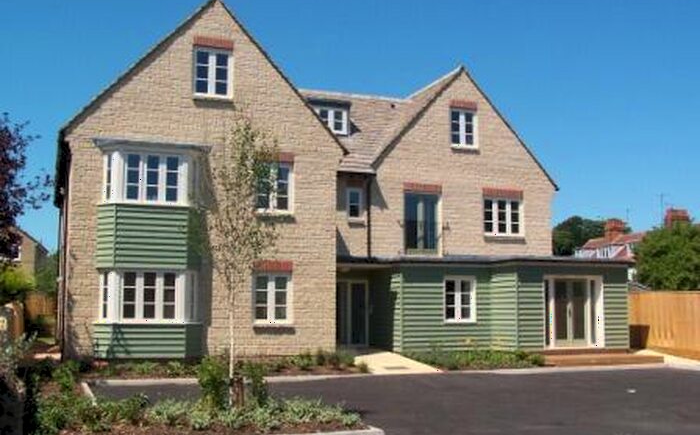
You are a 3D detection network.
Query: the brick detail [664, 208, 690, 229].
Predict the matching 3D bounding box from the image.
[{"bbox_3d":[22.673,0.138,56.000,1.750,1.700,1.100,1,-6,-11],"label":"brick detail"}]

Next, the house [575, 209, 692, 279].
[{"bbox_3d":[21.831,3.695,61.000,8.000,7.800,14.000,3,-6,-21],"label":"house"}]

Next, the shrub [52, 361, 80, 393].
[{"bbox_3d":[-4.945,2.771,14.110,0.462,0.512,0.462,2,-6,-19],"label":"shrub"}]

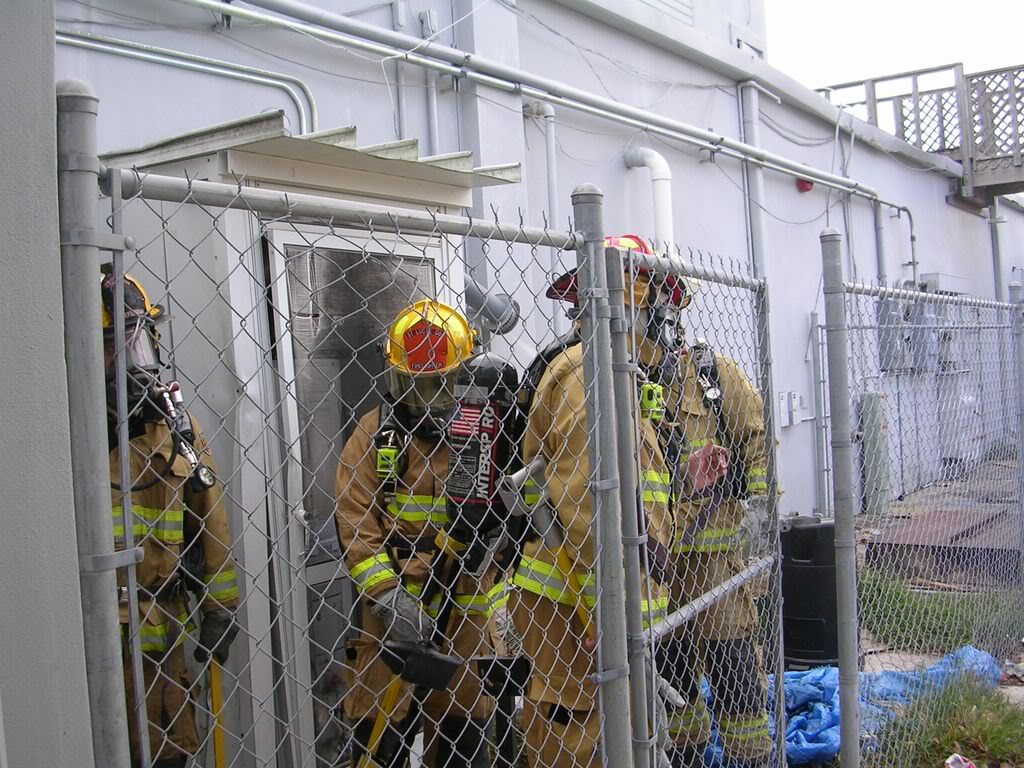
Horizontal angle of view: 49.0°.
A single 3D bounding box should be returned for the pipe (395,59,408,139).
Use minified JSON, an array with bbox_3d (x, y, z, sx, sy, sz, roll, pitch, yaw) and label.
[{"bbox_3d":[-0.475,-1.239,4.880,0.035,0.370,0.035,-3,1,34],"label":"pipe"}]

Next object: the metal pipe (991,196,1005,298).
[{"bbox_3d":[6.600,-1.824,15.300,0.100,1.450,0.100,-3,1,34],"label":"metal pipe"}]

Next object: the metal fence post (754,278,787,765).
[{"bbox_3d":[0.777,0.512,3.335,0.042,1.600,0.042,-2,1,29],"label":"metal fence post"}]

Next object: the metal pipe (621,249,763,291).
[{"bbox_3d":[0.477,-0.277,2.841,0.038,0.038,1.044,-3,1,29],"label":"metal pipe"}]

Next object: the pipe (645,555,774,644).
[{"bbox_3d":[0.529,0.531,2.853,0.038,0.038,1.044,-3,1,29],"label":"pipe"}]

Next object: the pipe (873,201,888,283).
[{"bbox_3d":[3.503,-1.347,10.700,0.075,0.870,0.075,-3,1,34],"label":"pipe"}]

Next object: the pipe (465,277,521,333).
[{"bbox_3d":[-0.095,-0.352,4.950,0.150,0.150,0.400,-3,-22,34],"label":"pipe"}]

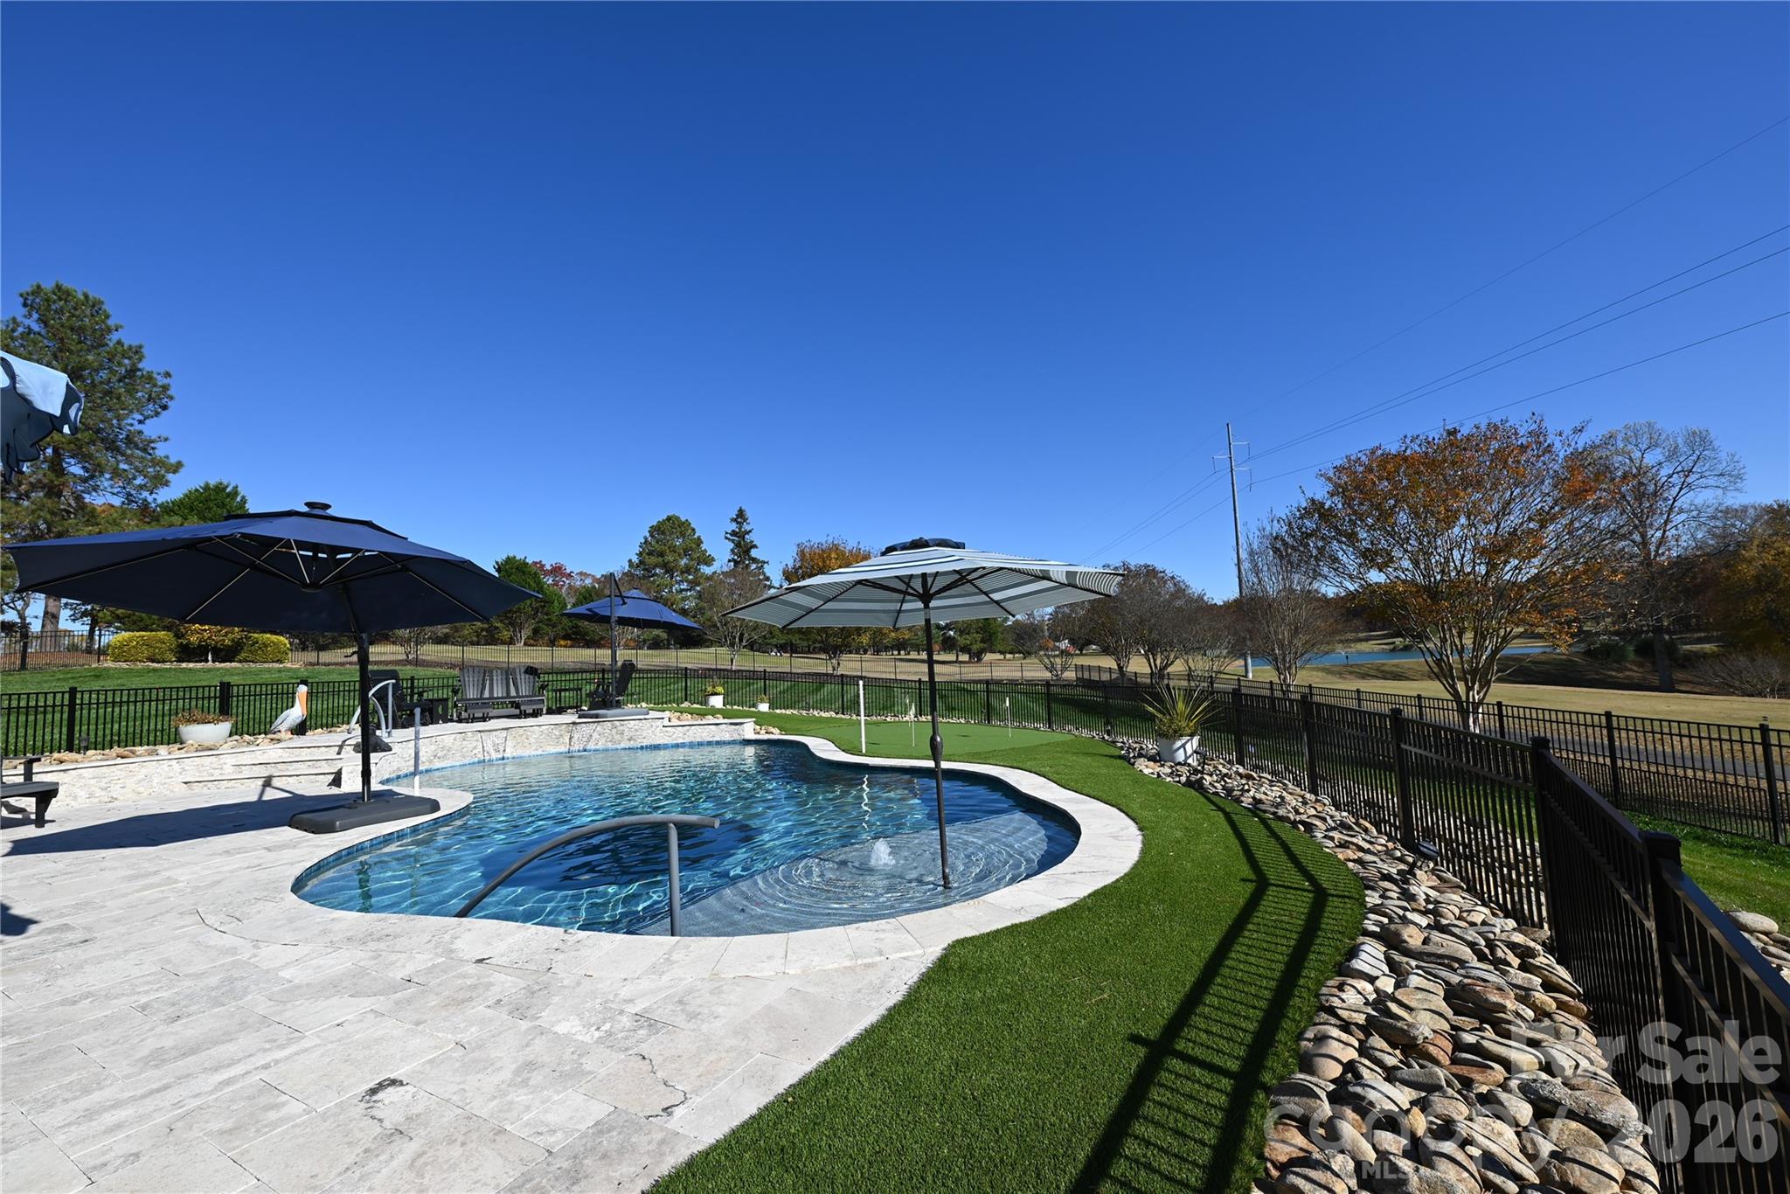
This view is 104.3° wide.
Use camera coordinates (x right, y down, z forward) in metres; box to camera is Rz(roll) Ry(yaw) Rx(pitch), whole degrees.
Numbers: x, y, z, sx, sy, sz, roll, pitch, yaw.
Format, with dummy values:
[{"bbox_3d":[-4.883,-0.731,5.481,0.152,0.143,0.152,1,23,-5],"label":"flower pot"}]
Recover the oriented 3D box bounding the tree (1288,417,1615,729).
[{"bbox_3d":[10.580,-0.220,13.330,5.000,6.400,5.000,-2,-5,0],"label":"tree"}]

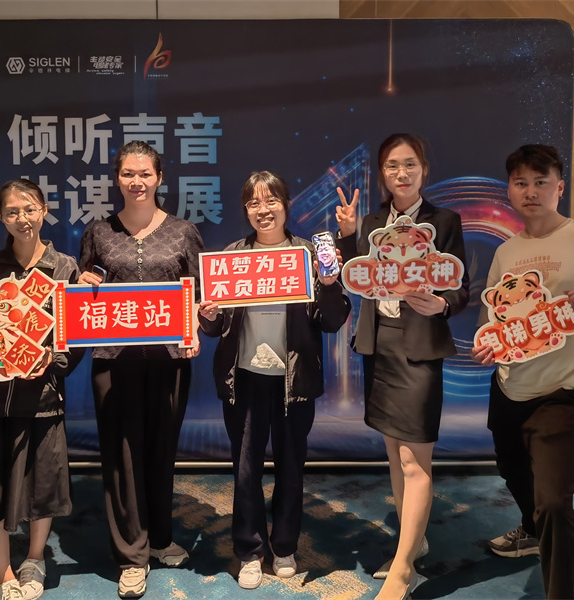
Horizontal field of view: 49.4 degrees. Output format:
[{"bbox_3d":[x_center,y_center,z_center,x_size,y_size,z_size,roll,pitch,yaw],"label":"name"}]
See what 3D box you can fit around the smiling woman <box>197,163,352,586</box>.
[{"bbox_3d":[-0.046,0.303,2.320,0.540,1.570,0.380,0,9,-2],"label":"smiling woman"}]

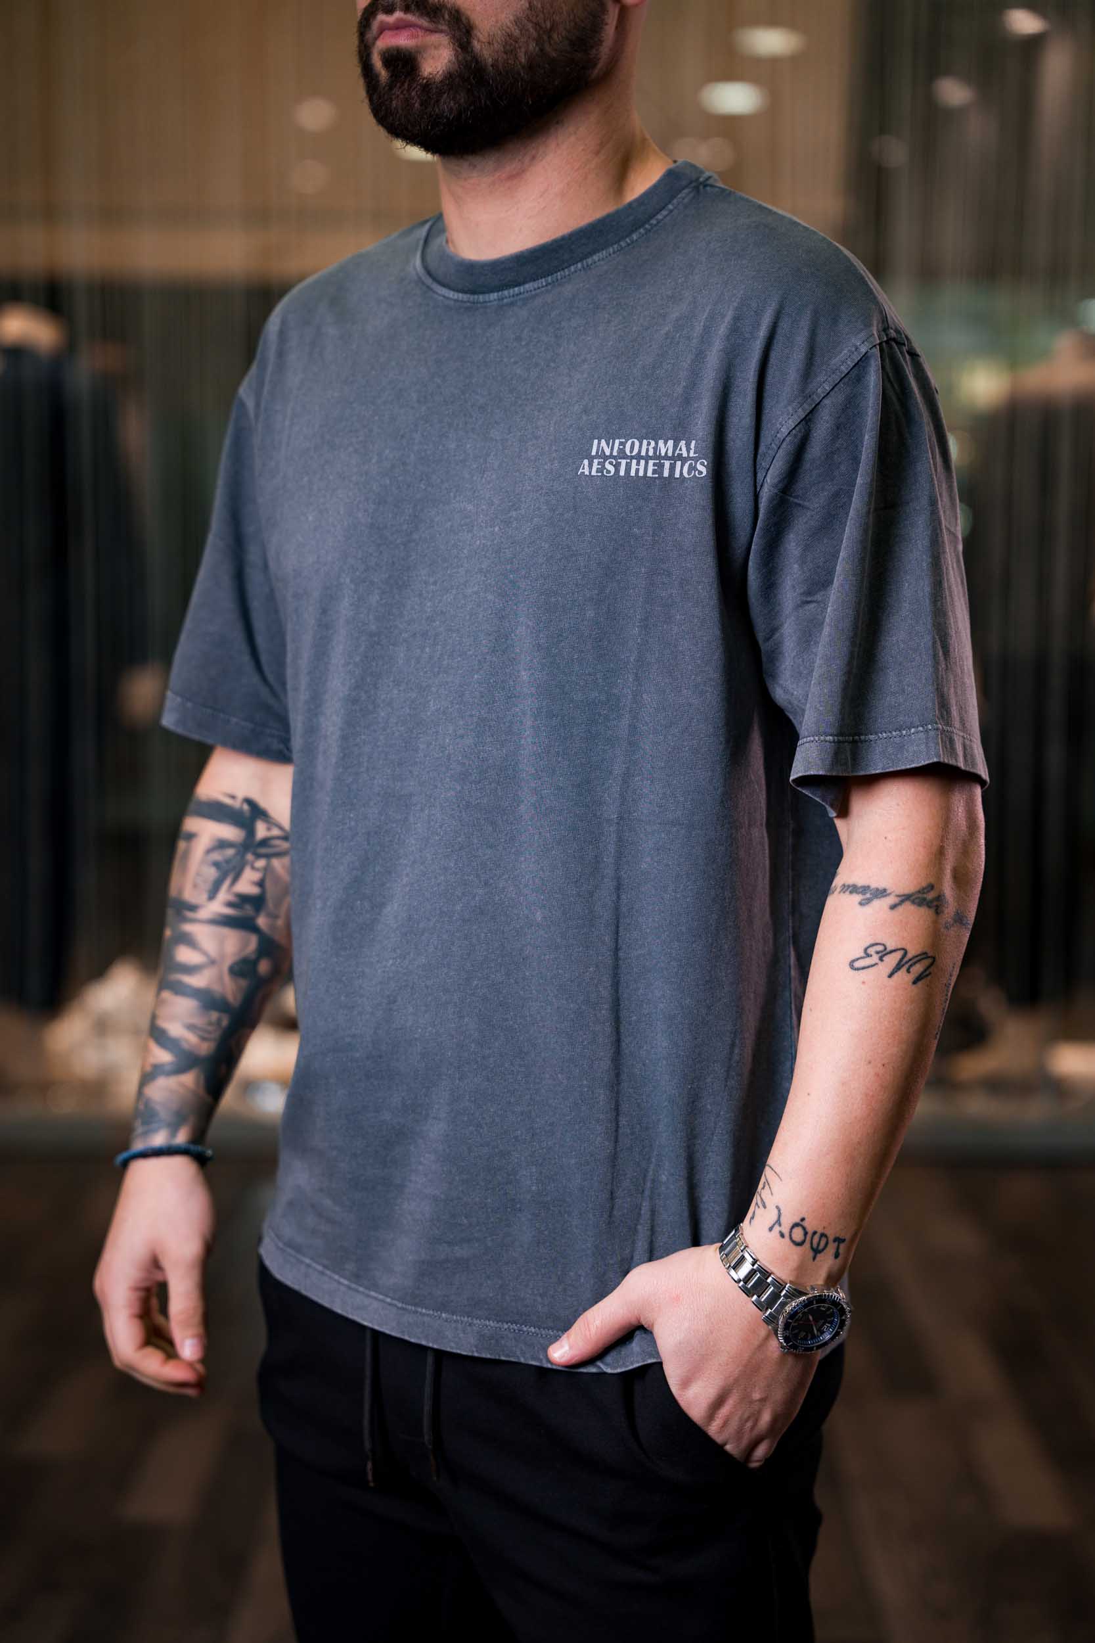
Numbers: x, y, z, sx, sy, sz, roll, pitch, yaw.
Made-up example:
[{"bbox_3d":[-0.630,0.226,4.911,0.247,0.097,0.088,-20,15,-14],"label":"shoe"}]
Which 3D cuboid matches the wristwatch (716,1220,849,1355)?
[{"bbox_3d":[0.130,0.258,1.654,0.061,0.045,0.071,21,19,-33],"label":"wristwatch"}]

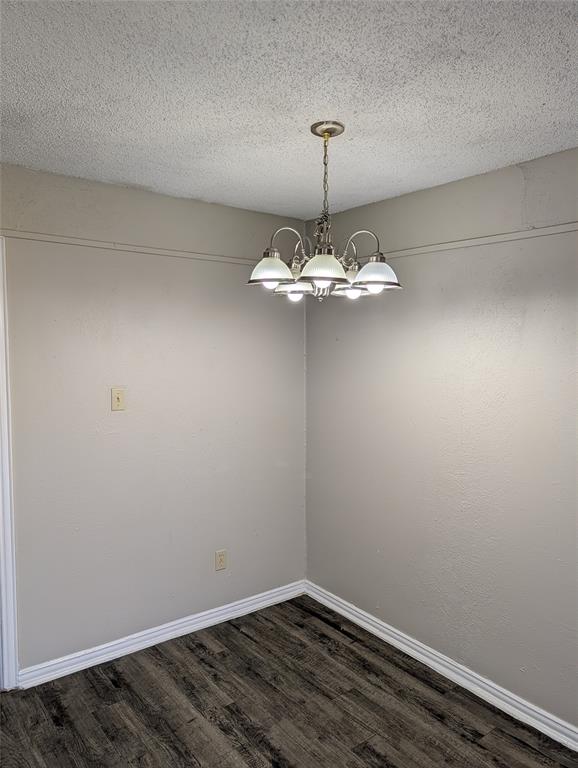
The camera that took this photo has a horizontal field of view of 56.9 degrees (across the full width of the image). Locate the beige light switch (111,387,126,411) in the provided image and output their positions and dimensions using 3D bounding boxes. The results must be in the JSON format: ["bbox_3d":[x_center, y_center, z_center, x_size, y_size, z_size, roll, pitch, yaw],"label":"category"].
[{"bbox_3d":[-0.861,0.080,2.701,0.070,0.114,0.012,-2,5,-36],"label":"beige light switch"}]

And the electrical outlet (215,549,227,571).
[{"bbox_3d":[-0.397,1.035,3.126,0.070,0.114,0.008,-2,5,-36],"label":"electrical outlet"}]

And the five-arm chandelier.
[{"bbox_3d":[0.132,-0.617,1.938,0.560,0.620,0.545,1,4,3],"label":"five-arm chandelier"}]

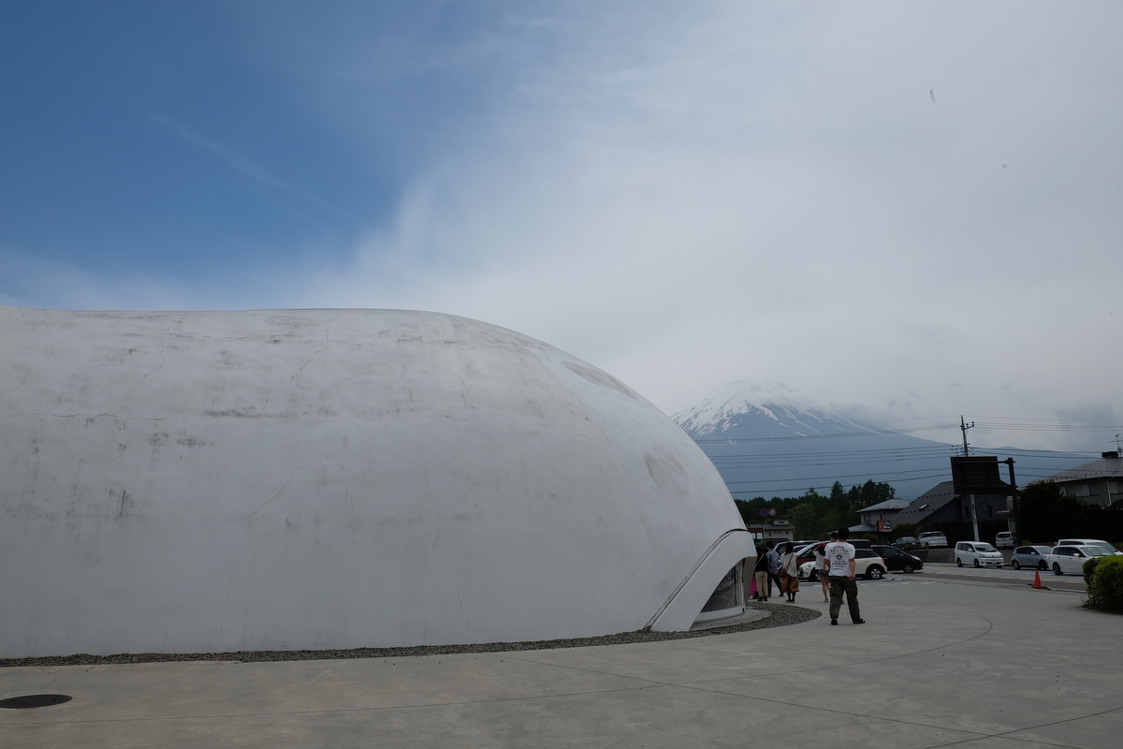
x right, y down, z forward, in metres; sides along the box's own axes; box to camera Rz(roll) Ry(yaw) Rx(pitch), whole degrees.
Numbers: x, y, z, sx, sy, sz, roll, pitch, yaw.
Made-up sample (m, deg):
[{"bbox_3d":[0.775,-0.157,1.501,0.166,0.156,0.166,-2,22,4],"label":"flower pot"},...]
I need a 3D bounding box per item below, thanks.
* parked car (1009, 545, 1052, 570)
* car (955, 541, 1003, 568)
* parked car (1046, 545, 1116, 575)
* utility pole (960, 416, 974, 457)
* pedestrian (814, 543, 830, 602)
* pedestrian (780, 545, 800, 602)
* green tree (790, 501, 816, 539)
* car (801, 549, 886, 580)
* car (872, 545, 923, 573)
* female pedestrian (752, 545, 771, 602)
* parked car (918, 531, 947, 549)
[{"bbox_3d":[31.300,12.030,55.300,1.700,1.520,4.200,1,-12,-8],"label":"parked car"},{"bbox_3d":[30.400,13.130,61.400,1.720,1.850,4.600,0,-12,1],"label":"car"},{"bbox_3d":[28.400,10.030,45.400,1.750,1.570,4.700,1,-12,-6],"label":"parked car"},{"bbox_3d":[36.209,9.892,73.288,1.200,12.700,0.600,0,-12,0],"label":"utility pole"},{"bbox_3d":[7.259,5.539,23.585,0.460,1.580,0.370,1,-12,-8],"label":"pedestrian"},{"bbox_3d":[6.377,5.545,23.645,0.480,1.600,0.370,1,-12,-5],"label":"pedestrian"},{"bbox_3d":[43.023,27.474,149.057,5.500,9.300,5.500,0,-12,0],"label":"green tree"},{"bbox_3d":[13.300,9.000,40.000,3.900,1.430,1.730,-1,-12,5],"label":"car"},{"bbox_3d":[18.850,10.950,50.000,4.500,1.600,1.720,1,-12,-8],"label":"car"},{"bbox_3d":[5.668,5.662,24.024,0.430,1.530,0.310,-1,-12,2],"label":"female pedestrian"},{"bbox_3d":[37.400,16.750,85.000,1.760,1.710,4.650,-2,-12,11],"label":"parked car"}]

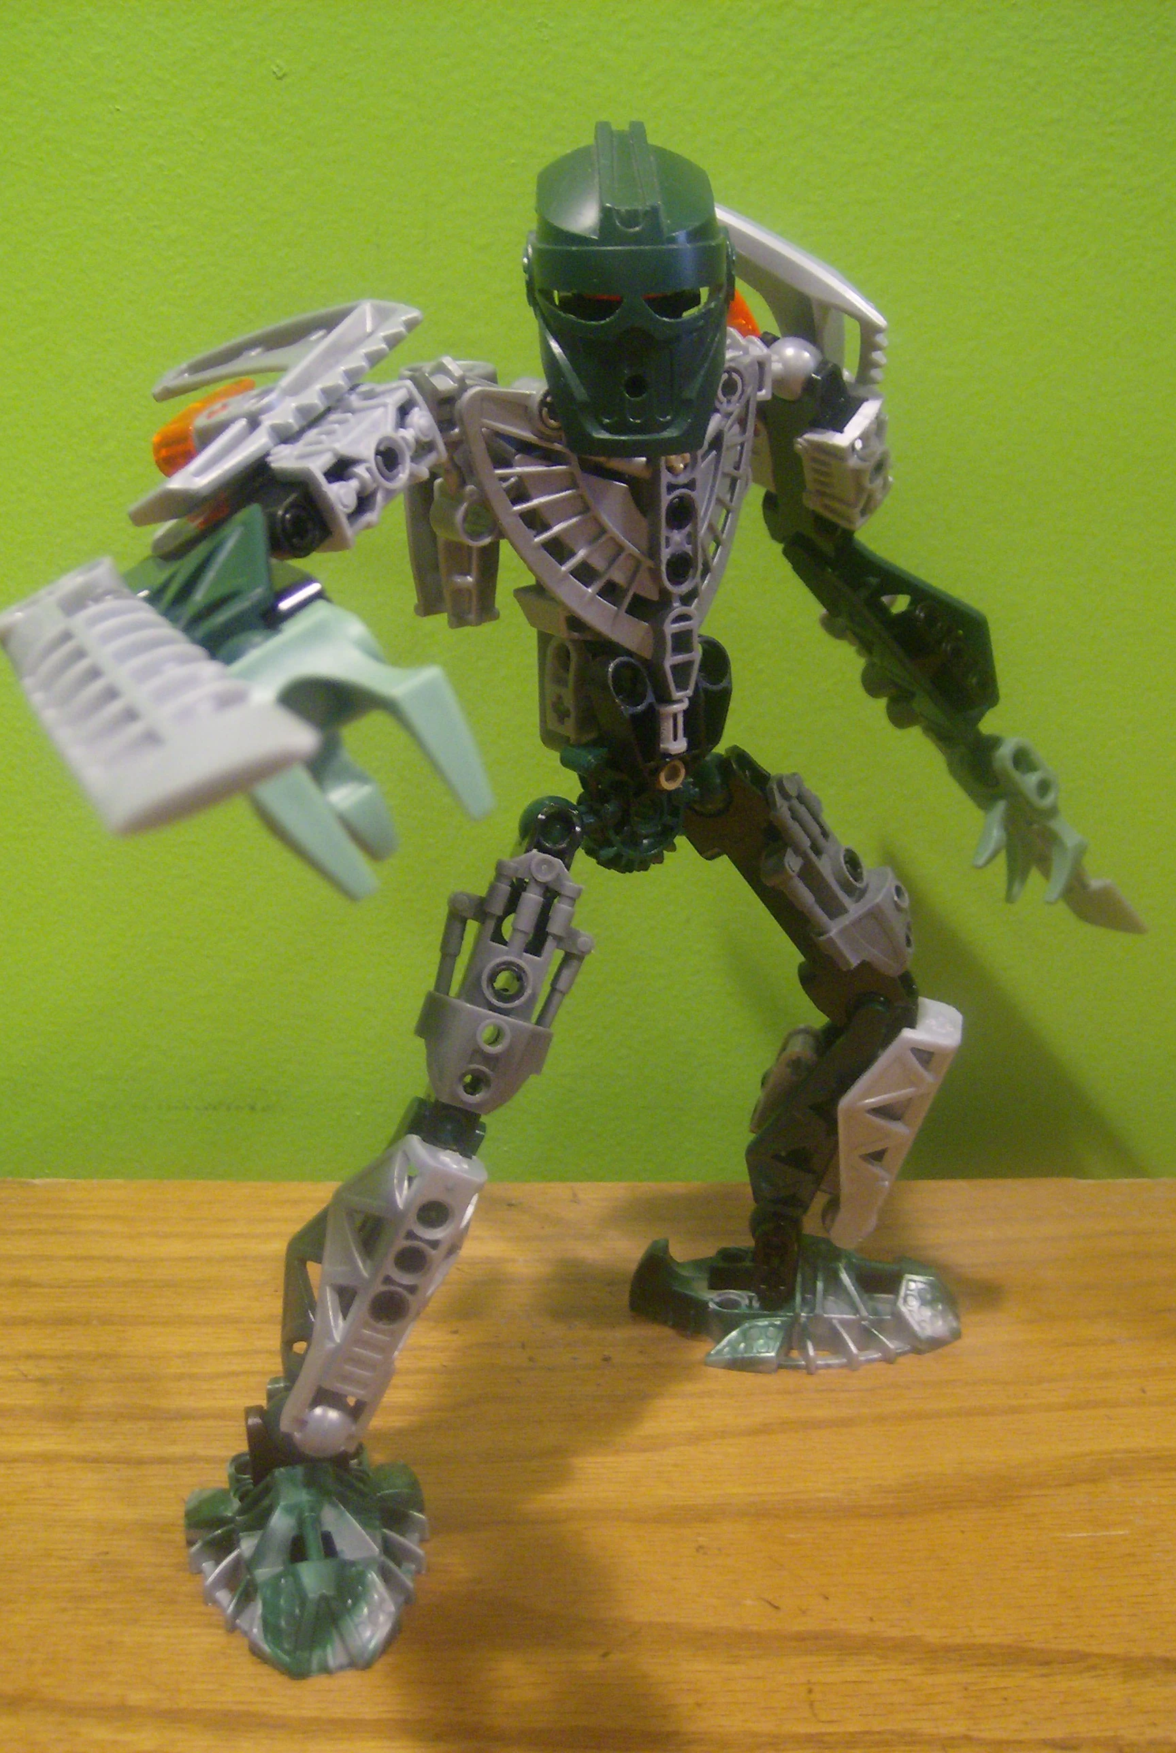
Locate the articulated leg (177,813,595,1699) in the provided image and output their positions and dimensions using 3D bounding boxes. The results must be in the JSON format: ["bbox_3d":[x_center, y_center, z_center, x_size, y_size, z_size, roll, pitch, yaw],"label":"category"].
[{"bbox_3d":[-0.032,0.050,0.280,0.062,0.116,0.065,-3,12,-13],"label":"articulated leg"}]

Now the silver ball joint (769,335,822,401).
[{"bbox_3d":[0.032,-0.080,0.287,0.010,0.010,0.010,0,12,0],"label":"silver ball joint"}]

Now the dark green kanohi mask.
[{"bbox_3d":[0.006,-0.082,0.255,0.030,0.046,0.029,-3,20,-1],"label":"dark green kanohi mask"}]

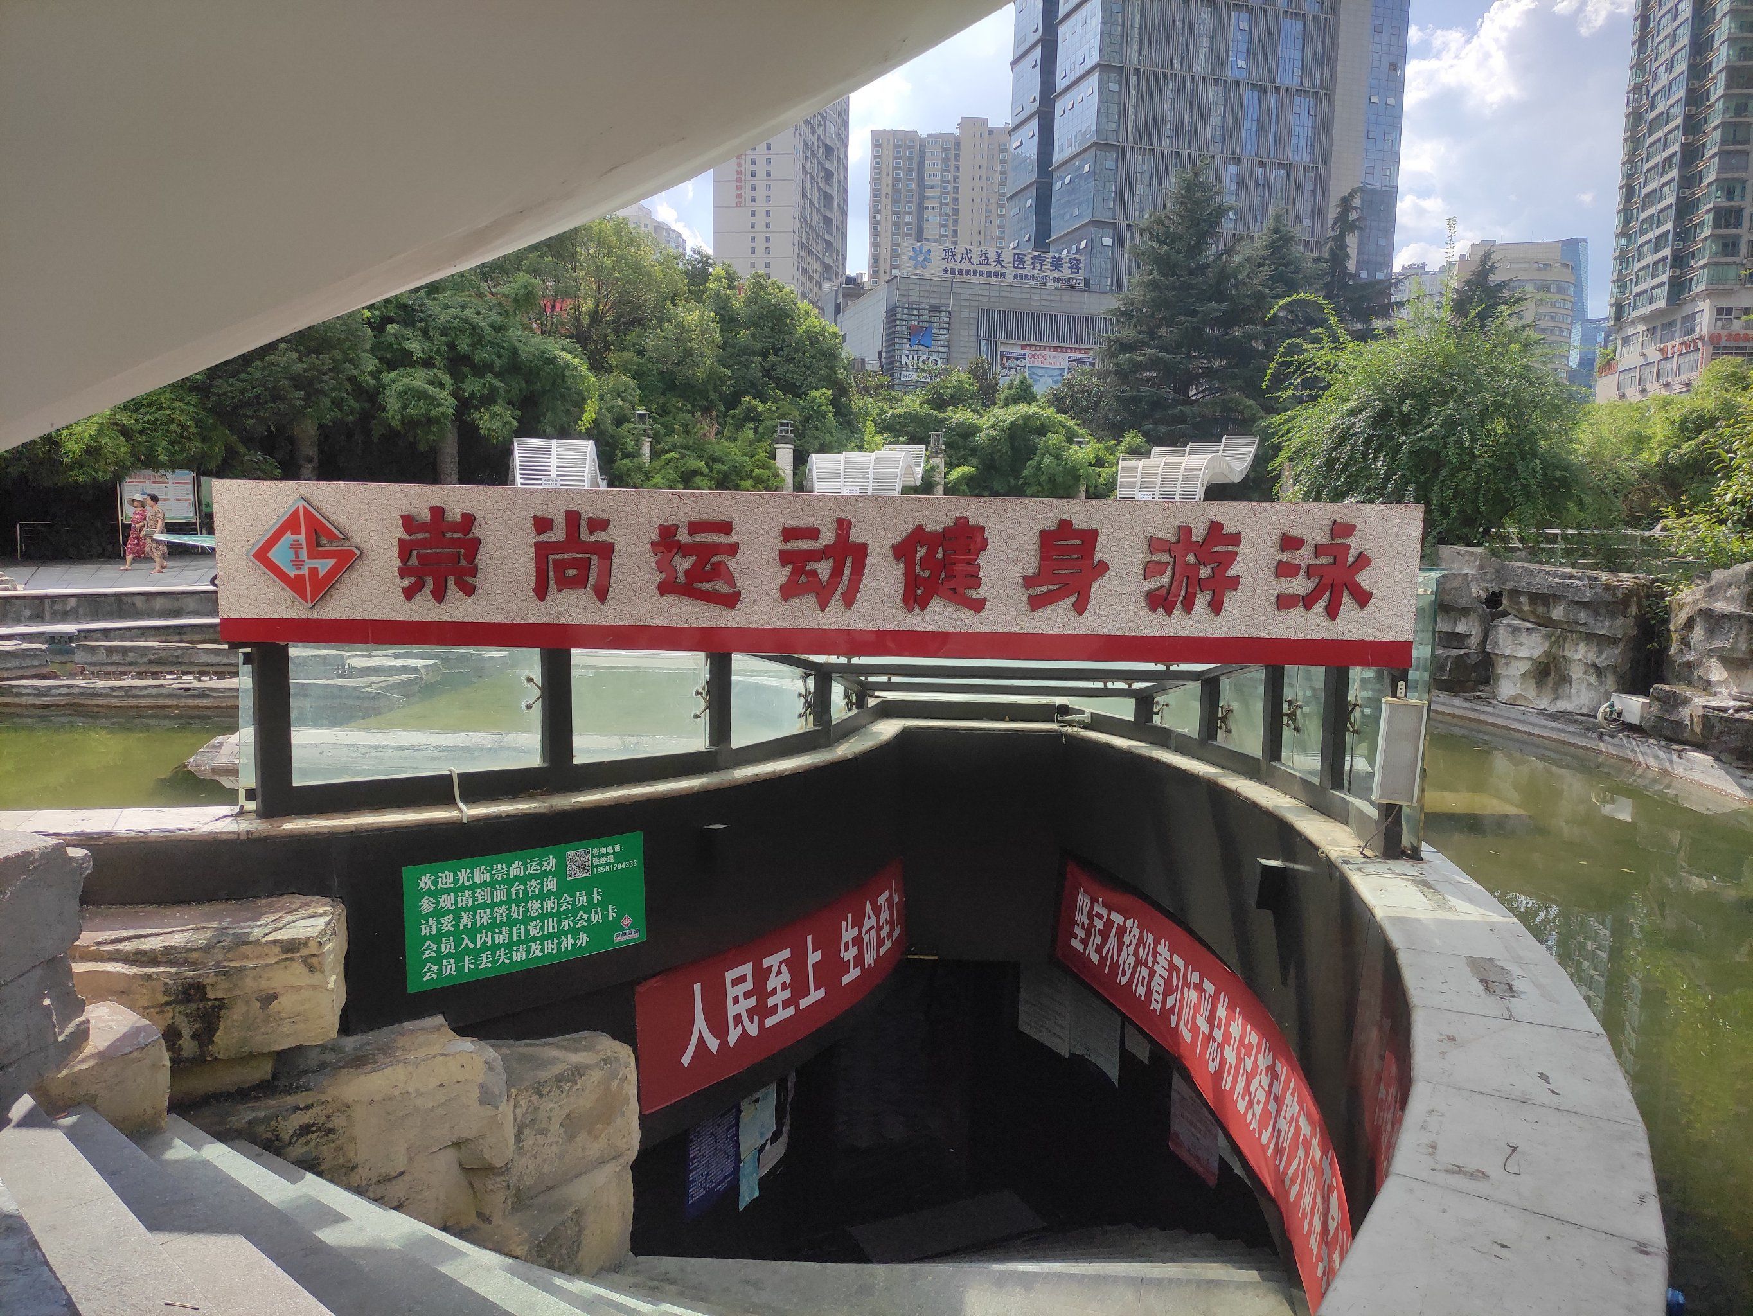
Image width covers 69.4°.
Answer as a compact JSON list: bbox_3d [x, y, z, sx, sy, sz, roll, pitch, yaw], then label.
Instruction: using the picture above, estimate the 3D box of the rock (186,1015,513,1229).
[{"bbox_3d":[-2.194,2.033,5.522,1.320,0.620,0.650,0,7,-9],"label":"rock"}]

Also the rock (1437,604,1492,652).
[{"bbox_3d":[6.780,-0.358,14.700,0.700,0.540,0.650,6,8,37],"label":"rock"}]

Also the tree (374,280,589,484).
[{"bbox_3d":[-9.517,-5.630,30.561,5.481,6.723,5.481,-1,7,-17],"label":"tree"}]

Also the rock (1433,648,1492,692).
[{"bbox_3d":[6.718,0.126,14.600,0.750,0.480,0.650,6,8,37],"label":"rock"}]

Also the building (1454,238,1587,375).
[{"bbox_3d":[159.239,-67.383,315.763,26.000,71.779,22.000,3,7,15],"label":"building"}]

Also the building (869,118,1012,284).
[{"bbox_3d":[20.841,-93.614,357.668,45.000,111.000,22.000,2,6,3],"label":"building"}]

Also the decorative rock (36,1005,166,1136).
[{"bbox_3d":[-2.477,1.309,4.050,0.440,0.320,0.370,-3,8,-27],"label":"decorative rock"}]

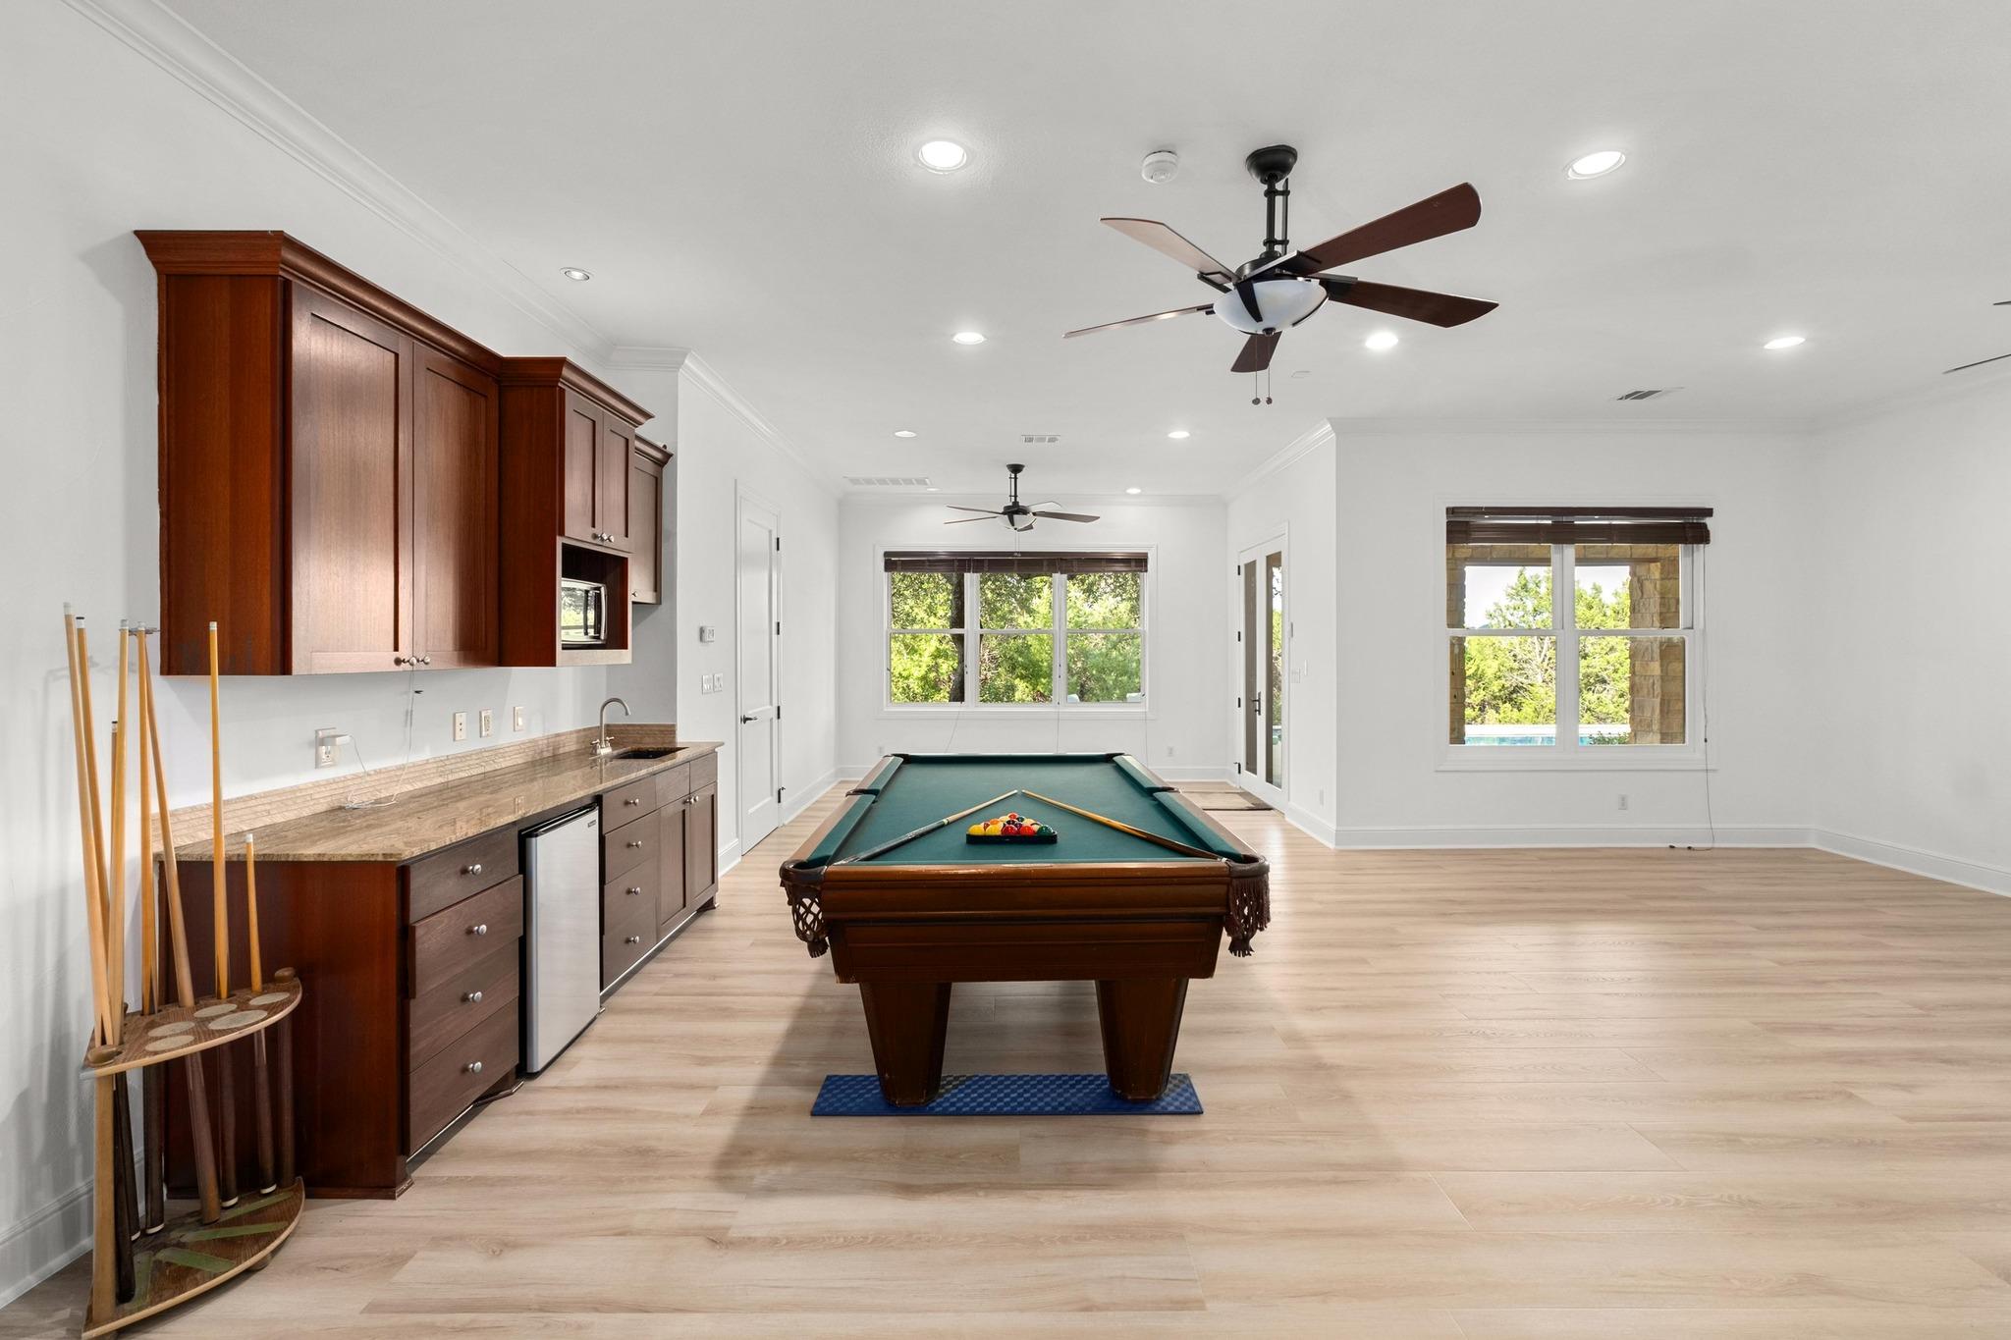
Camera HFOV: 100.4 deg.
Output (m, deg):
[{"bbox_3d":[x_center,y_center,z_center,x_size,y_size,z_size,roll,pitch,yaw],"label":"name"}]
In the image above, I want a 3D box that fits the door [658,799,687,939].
[{"bbox_3d":[-1.581,0.921,3.973,0.030,0.595,0.360,0,2,1],"label":"door"}]

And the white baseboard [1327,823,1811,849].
[{"bbox_3d":[4.040,1.197,5.966,3.400,0.150,0.022,0,2,0],"label":"white baseboard"}]

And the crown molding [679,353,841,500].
[{"bbox_3d":[-1.742,-1.743,6.662,0.095,0.095,4.375,0,2,0],"label":"crown molding"}]

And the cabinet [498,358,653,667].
[{"bbox_3d":[-1.880,-0.578,3.371,0.610,1.116,0.752,0,2,0],"label":"cabinet"}]

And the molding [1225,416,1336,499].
[{"bbox_3d":[2.308,-1.765,7.402,0.097,0.095,3.055,0,2,0],"label":"molding"}]

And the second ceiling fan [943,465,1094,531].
[{"bbox_3d":[0.125,-1.519,7.385,1.420,0.587,1.470,0,2,0],"label":"second ceiling fan"}]

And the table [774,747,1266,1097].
[{"bbox_3d":[0.036,0.935,3.710,1.450,0.800,2.500,0,2,-1],"label":"table"}]

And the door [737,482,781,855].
[{"bbox_3d":[-1.840,0.038,6.200,0.070,2.430,0.970,0,2,0],"label":"door"}]

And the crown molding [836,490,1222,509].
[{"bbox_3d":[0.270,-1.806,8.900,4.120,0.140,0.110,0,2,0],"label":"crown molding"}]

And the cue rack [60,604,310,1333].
[{"bbox_3d":[-1.930,0.640,1.930,0.410,1.500,0.480,0,2,7],"label":"cue rack"}]

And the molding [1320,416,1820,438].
[{"bbox_3d":[4.005,-1.721,5.923,3.490,0.095,0.095,0,2,0],"label":"molding"}]

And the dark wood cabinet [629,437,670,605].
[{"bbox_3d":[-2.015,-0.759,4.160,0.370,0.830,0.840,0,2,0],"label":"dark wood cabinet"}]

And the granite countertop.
[{"bbox_3d":[-1.872,0.449,3.370,0.650,0.025,2.435,0,2,0],"label":"granite countertop"}]

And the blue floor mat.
[{"bbox_3d":[0.006,1.363,2.687,1.212,0.013,0.206,0,2,0],"label":"blue floor mat"}]

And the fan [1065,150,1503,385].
[{"bbox_3d":[0.865,-1.385,2.730,1.390,0.590,1.390,0,2,0],"label":"fan"}]

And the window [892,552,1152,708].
[{"bbox_3d":[0.130,-0.412,8.975,2.800,1.690,0.110,0,2,0],"label":"window"}]

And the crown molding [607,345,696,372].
[{"bbox_3d":[-1.930,-1.679,4.522,0.480,0.095,0.095,0,2,0],"label":"crown molding"}]

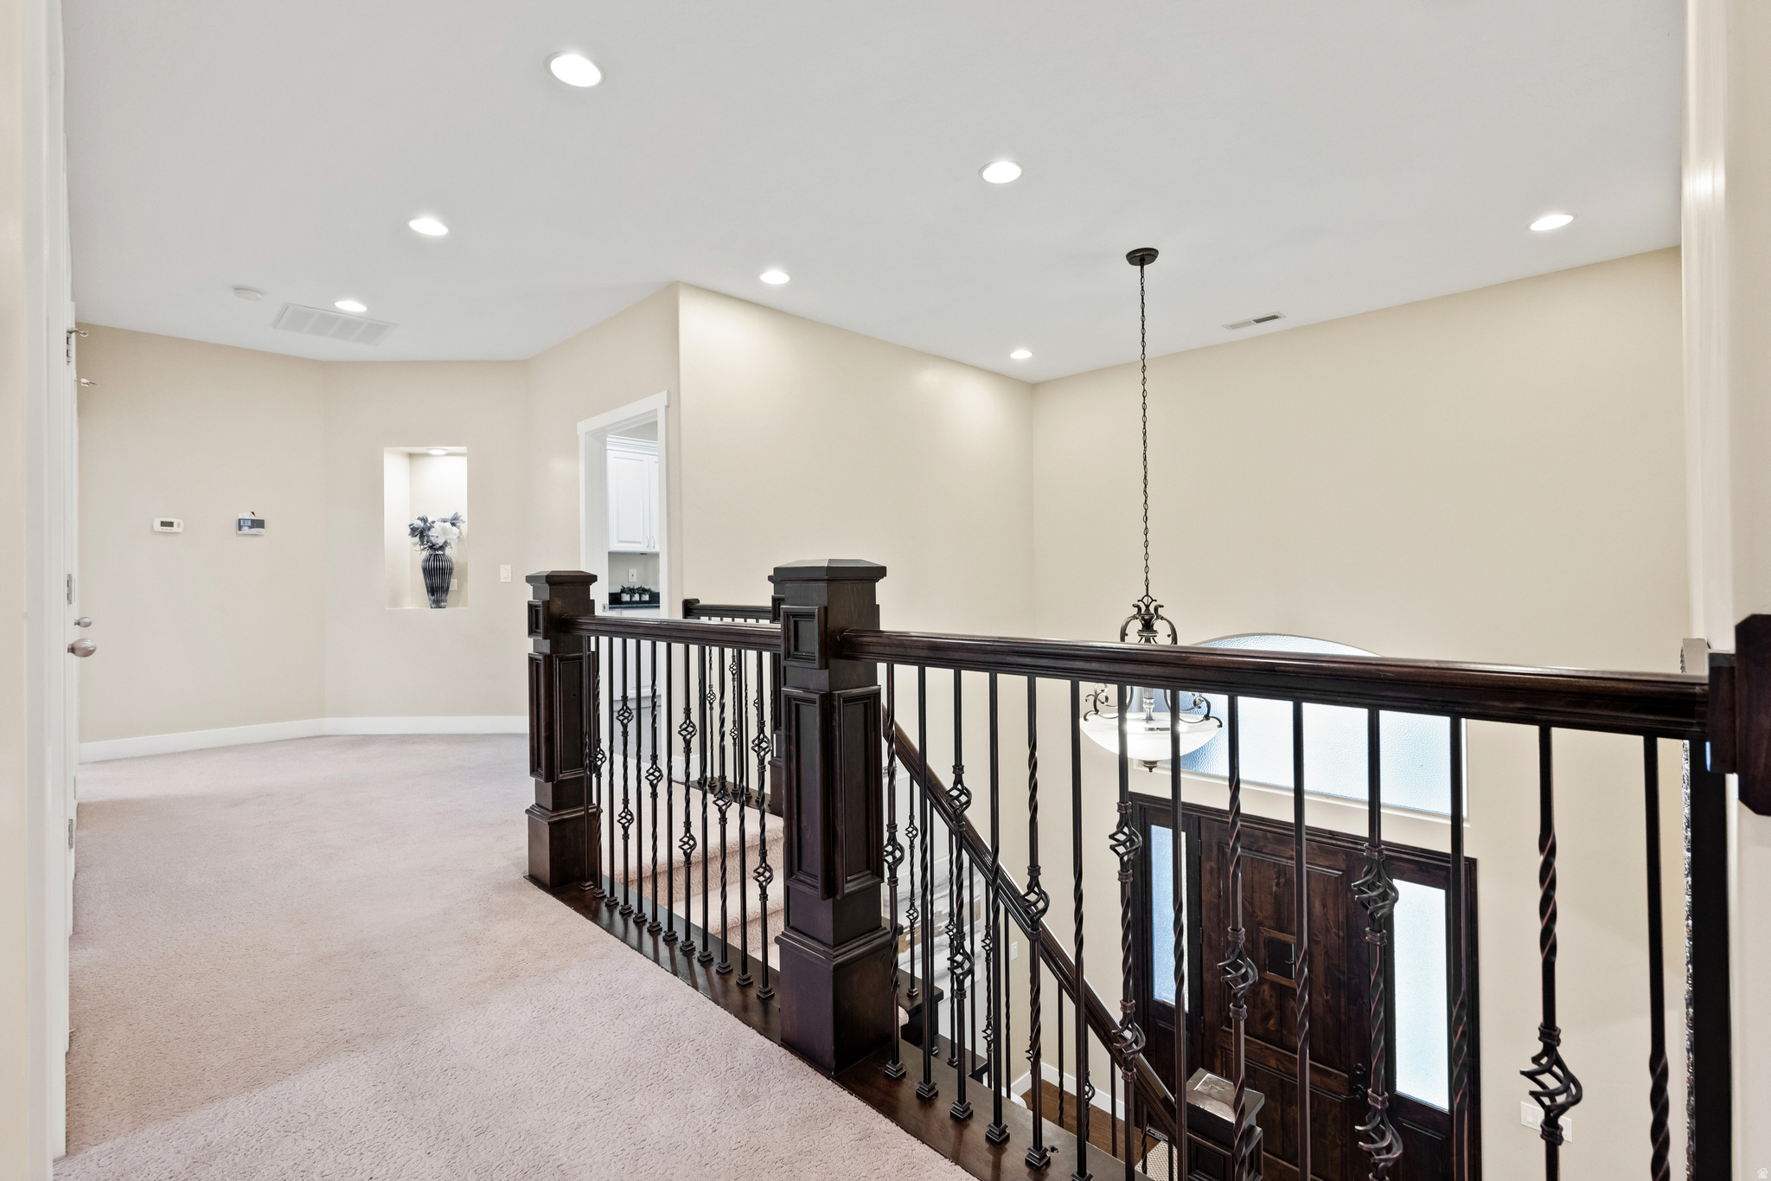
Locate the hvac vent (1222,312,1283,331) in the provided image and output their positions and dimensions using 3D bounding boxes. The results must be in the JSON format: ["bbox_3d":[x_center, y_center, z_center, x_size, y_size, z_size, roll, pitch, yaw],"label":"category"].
[{"bbox_3d":[2.396,-1.744,5.114,0.355,0.020,0.143,0,1,45],"label":"hvac vent"}]

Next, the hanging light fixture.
[{"bbox_3d":[1.339,-0.390,4.023,0.700,2.637,0.700,0,1,45],"label":"hanging light fixture"}]

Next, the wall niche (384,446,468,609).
[{"bbox_3d":[-3.366,-0.460,5.923,0.600,1.180,0.315,-1,1,-1],"label":"wall niche"}]

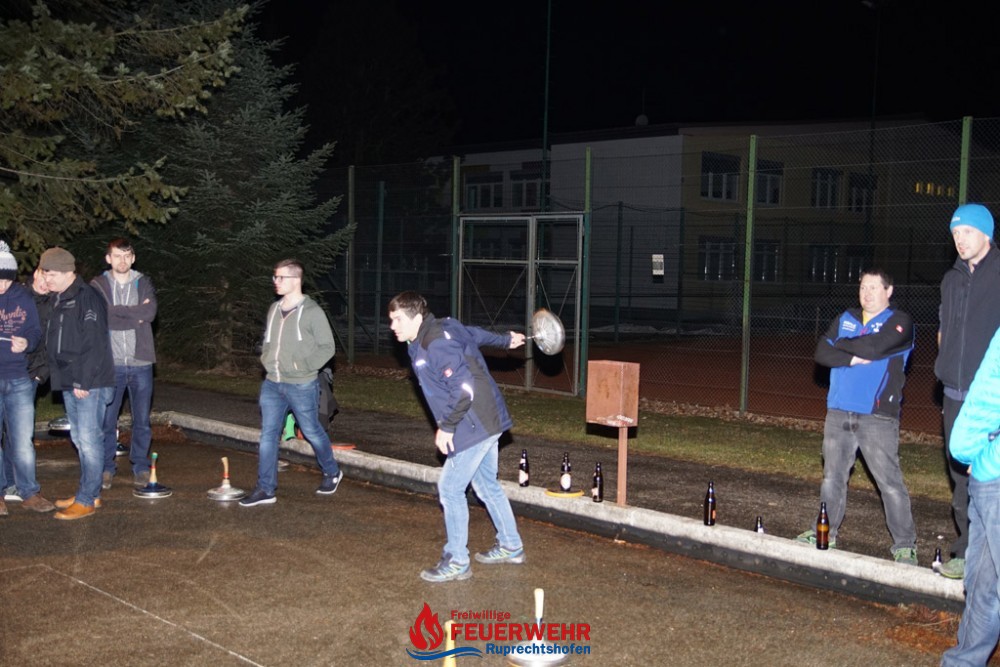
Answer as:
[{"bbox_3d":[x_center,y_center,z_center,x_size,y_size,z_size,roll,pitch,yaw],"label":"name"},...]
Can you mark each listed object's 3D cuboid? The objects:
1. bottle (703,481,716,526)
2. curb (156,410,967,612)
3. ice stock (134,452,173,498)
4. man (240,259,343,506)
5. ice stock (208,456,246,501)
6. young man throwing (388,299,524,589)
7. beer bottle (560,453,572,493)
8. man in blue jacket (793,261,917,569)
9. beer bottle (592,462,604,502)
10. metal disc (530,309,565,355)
[{"bbox_3d":[1.289,1.042,6.641,0.068,0.260,0.068,1,4,0],"label":"bottle"},{"bbox_3d":[-0.423,1.130,8.221,7.850,0.190,0.140,5,5,42],"label":"curb"},{"bbox_3d":[-2.548,1.037,7.965,0.275,0.320,0.275,1,4,0],"label":"ice stock"},{"bbox_3d":[-1.527,0.331,7.975,0.530,1.770,0.720,4,5,39],"label":"man"},{"bbox_3d":[-2.003,1.057,7.952,0.275,0.304,0.275,1,4,0],"label":"ice stock"},{"bbox_3d":[-0.247,0.565,6.235,0.800,1.600,0.580,1,4,-5],"label":"young man throwing"},{"bbox_3d":[0.465,0.956,7.521,0.068,0.260,0.068,1,4,0],"label":"beer bottle"},{"bbox_3d":[2.230,0.491,6.668,0.600,1.790,0.420,4,5,38],"label":"man in blue jacket"},{"bbox_3d":[0.667,1.001,7.301,0.068,0.260,0.068,1,4,0],"label":"beer bottle"},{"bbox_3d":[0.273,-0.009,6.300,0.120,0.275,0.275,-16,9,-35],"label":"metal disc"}]

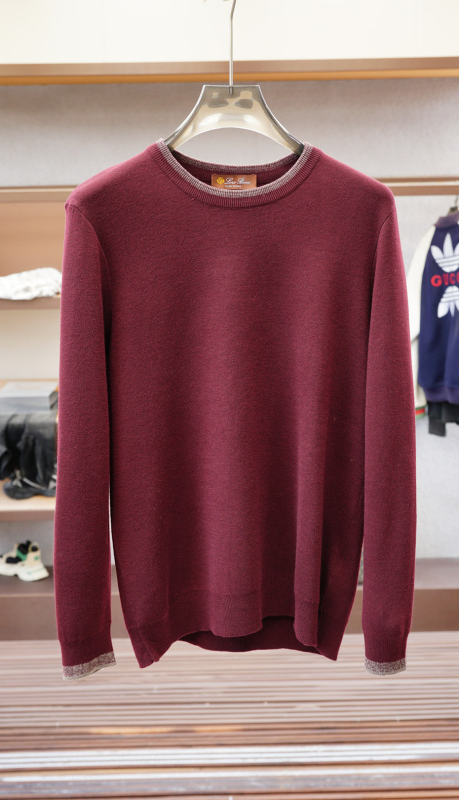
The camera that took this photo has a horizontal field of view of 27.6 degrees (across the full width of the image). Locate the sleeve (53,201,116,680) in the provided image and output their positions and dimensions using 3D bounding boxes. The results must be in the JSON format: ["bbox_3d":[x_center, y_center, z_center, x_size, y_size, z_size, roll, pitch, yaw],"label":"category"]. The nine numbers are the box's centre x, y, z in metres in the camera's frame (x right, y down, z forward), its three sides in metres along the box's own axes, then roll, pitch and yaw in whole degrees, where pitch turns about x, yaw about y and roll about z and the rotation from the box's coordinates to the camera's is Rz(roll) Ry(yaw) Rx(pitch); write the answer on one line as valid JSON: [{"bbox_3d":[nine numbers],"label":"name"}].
[{"bbox_3d":[-0.194,0.049,1.249,0.080,0.650,0.110,1,12,0],"label":"sleeve"}]

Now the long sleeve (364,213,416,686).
[{"bbox_3d":[0.214,0.049,1.251,0.080,0.650,0.110,-3,12,0],"label":"long sleeve"}]

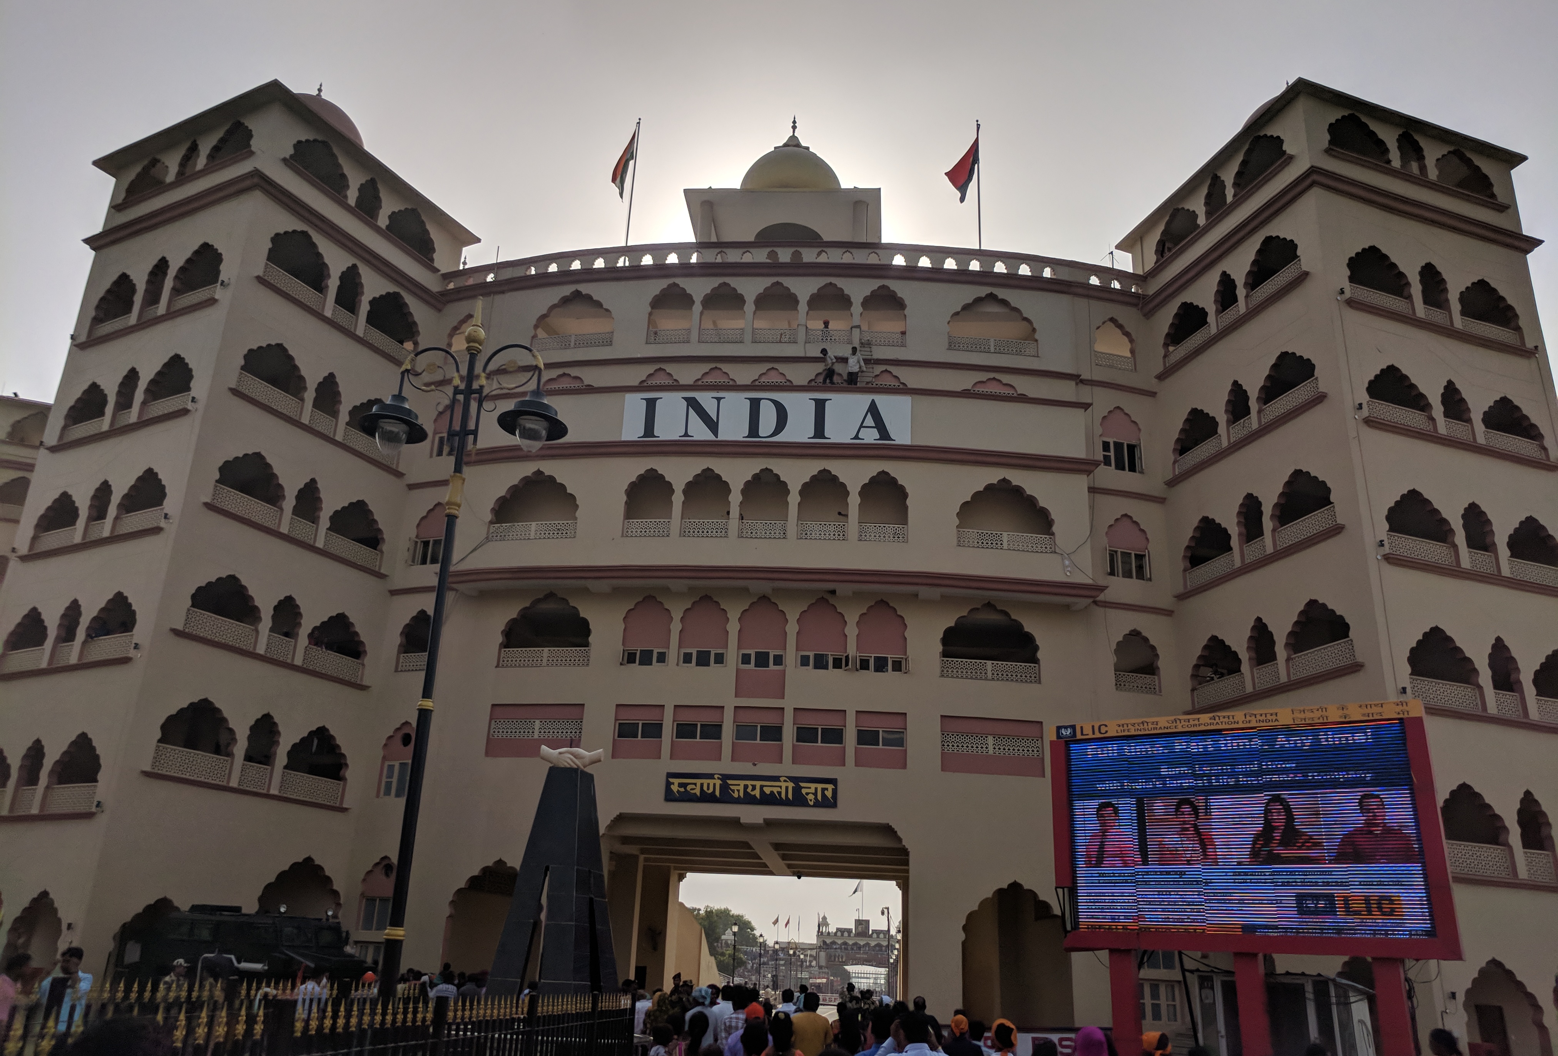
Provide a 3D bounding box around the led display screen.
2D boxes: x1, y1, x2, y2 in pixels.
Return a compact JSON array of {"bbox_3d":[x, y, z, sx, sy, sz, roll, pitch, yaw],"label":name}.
[{"bbox_3d":[6.674,4.426,17.083,4.800,2.880,0.250,-11,-25,31],"label":"led display screen"}]

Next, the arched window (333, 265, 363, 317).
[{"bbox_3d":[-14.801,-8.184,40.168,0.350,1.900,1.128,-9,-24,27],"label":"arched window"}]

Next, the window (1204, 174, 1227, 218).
[{"bbox_3d":[15.239,-11.476,40.619,0.300,1.600,1.040,9,-22,-17],"label":"window"}]

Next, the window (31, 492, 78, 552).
[{"bbox_3d":[-22.142,-0.204,36.221,2.319,1.920,0.350,-9,-24,27],"label":"window"}]

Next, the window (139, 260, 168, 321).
[{"bbox_3d":[-20.786,-7.981,39.327,1.140,2.410,0.300,-9,-23,27],"label":"window"}]

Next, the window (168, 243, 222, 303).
[{"bbox_3d":[-18.273,-8.068,37.171,2.355,2.150,0.350,-9,-24,27],"label":"window"}]

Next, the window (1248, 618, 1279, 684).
[{"bbox_3d":[14.588,3.721,34.971,0.300,2.150,1.120,9,-22,-17],"label":"window"}]

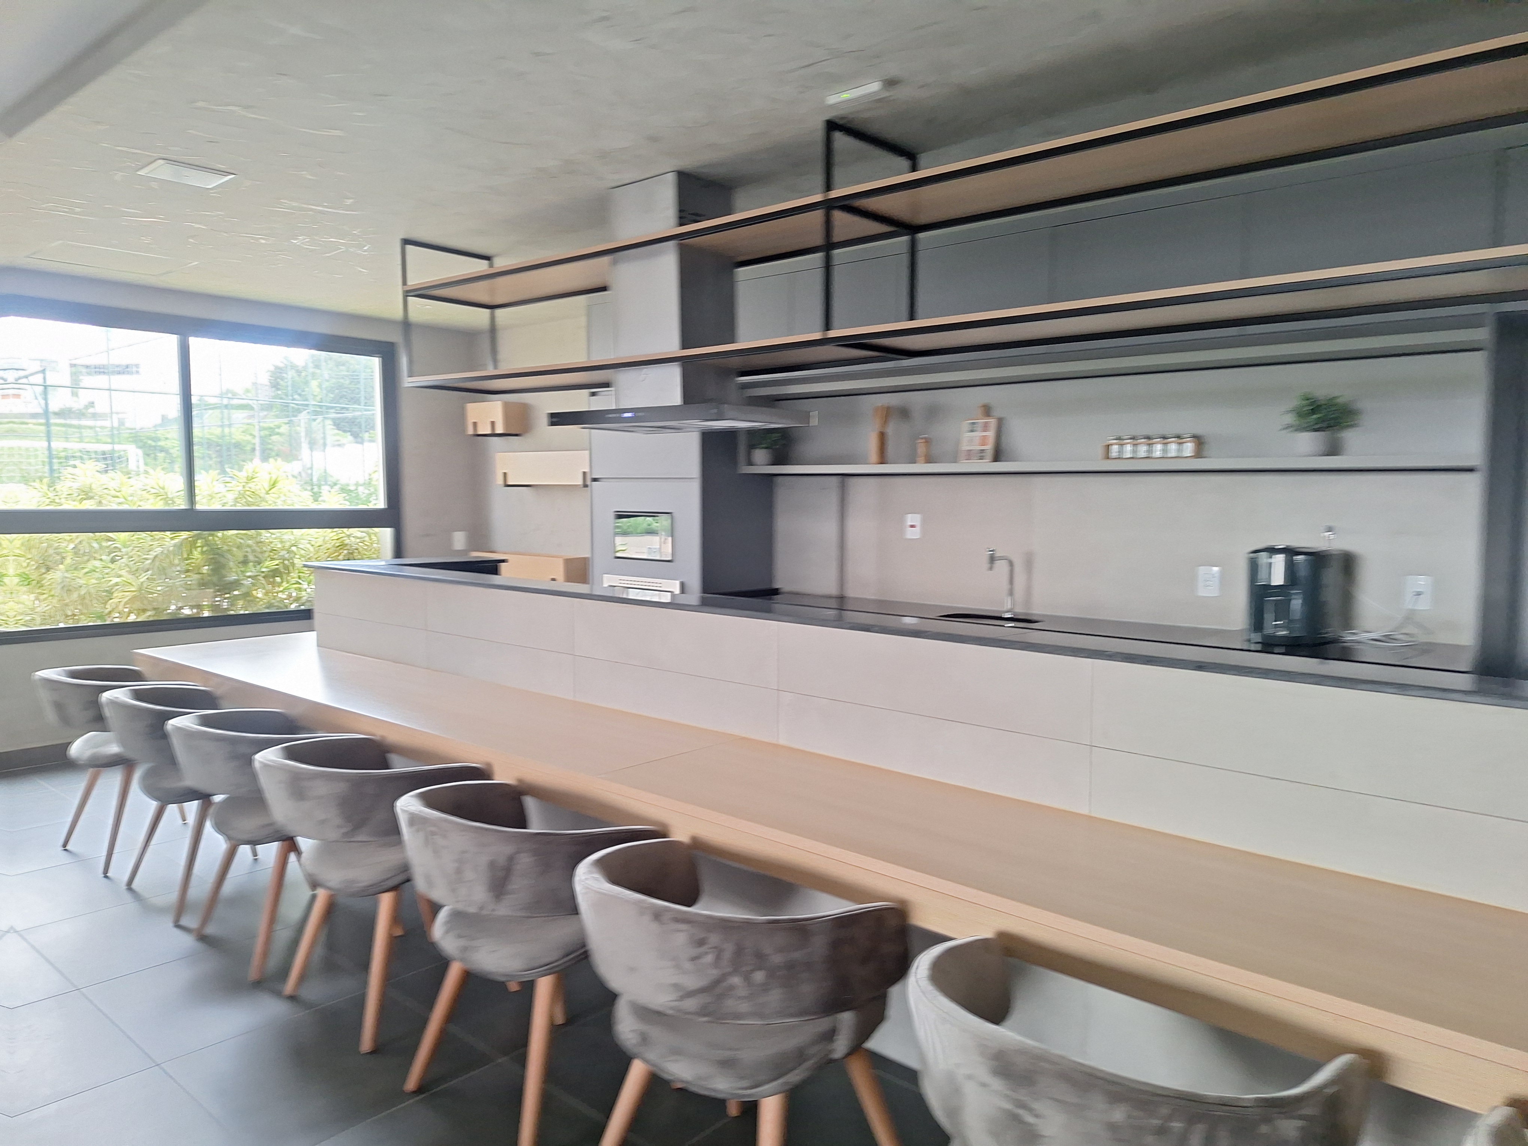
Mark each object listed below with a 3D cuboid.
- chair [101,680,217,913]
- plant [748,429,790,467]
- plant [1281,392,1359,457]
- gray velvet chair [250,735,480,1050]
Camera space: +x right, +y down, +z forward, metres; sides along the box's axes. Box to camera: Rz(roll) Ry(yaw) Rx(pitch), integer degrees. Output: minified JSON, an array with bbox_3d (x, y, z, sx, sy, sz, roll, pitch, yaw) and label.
[{"bbox_3d":[-2.050,0.788,3.676,0.565,0.760,0.580,4,6,41],"label":"chair"},{"bbox_3d":[0.009,-0.683,5.348,0.220,0.230,0.220,0,5,0],"label":"plant"},{"bbox_3d":[2.025,-0.538,3.692,0.250,0.230,0.240,4,6,41],"label":"plant"},{"bbox_3d":[-1.104,0.856,2.898,0.565,0.760,0.580,4,6,41],"label":"gray velvet chair"}]

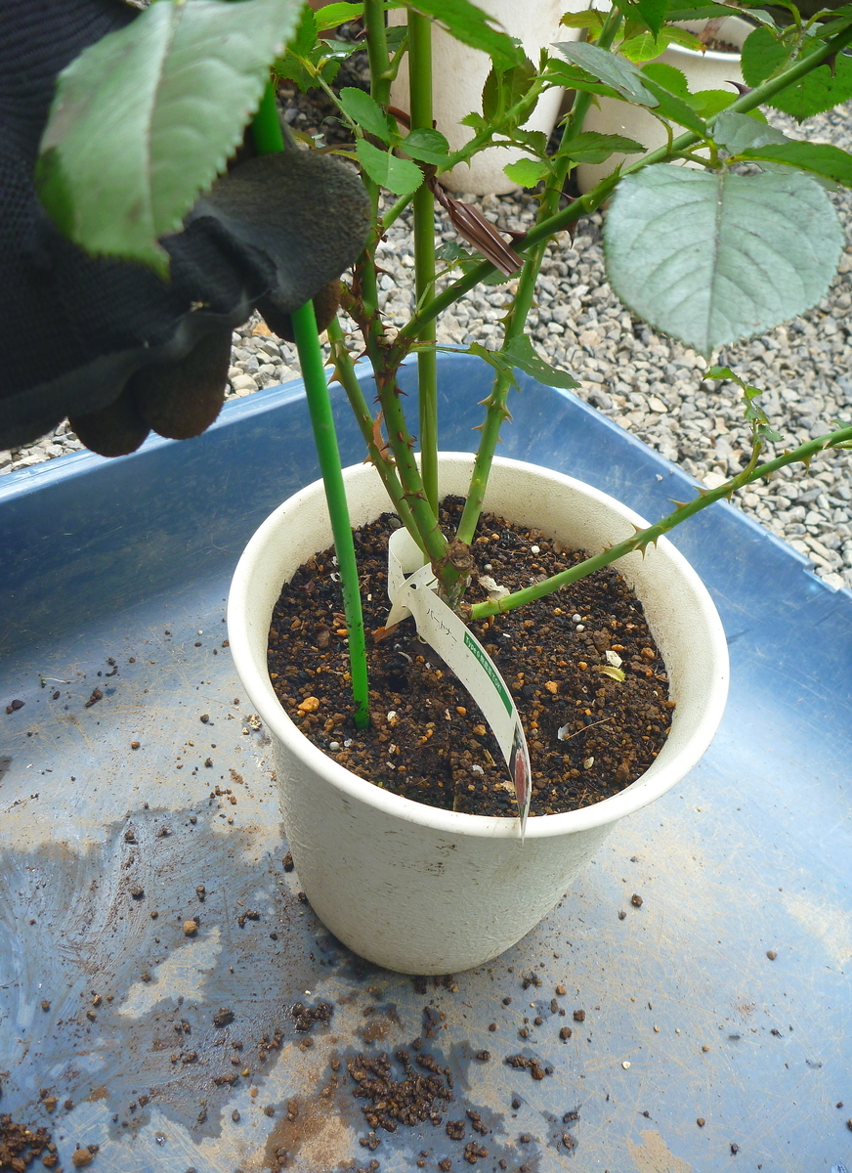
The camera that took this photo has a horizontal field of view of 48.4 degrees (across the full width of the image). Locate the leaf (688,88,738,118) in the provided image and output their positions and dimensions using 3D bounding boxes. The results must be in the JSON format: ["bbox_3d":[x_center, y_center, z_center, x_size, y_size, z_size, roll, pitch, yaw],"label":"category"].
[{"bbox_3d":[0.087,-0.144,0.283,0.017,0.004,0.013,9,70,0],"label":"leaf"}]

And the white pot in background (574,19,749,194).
[{"bbox_3d":[0.295,-0.612,1.223,0.210,0.203,0.210,9,45,0],"label":"white pot in background"}]

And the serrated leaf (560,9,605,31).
[{"bbox_3d":[0.051,-0.186,0.311,0.017,0.004,0.013,8,60,10],"label":"serrated leaf"}]

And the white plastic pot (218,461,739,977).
[{"bbox_3d":[0.013,0.082,0.501,0.222,0.217,0.222,5,47,-5],"label":"white plastic pot"}]

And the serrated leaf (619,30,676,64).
[{"bbox_3d":[0.065,-0.161,0.283,0.014,0.004,0.015,16,67,3],"label":"serrated leaf"}]

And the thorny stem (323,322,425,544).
[{"bbox_3d":[-0.018,-0.057,0.378,0.013,0.111,0.012,-8,41,17],"label":"thorny stem"}]

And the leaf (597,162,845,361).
[{"bbox_3d":[0.082,-0.092,0.260,0.066,0.010,0.072,11,66,0],"label":"leaf"}]

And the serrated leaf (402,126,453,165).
[{"bbox_3d":[0.000,-0.122,0.263,0.014,0.004,0.011,9,73,0],"label":"serrated leaf"}]

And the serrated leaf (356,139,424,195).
[{"bbox_3d":[-0.012,-0.133,0.300,0.022,0.004,0.022,18,59,-14],"label":"serrated leaf"}]

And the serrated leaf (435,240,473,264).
[{"bbox_3d":[0.010,-0.121,0.344,0.014,0.004,0.011,5,55,-4],"label":"serrated leaf"}]

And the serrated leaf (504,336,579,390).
[{"bbox_3d":[0.043,-0.083,0.352,0.031,0.006,0.019,27,53,1],"label":"serrated leaf"}]

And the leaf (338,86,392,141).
[{"bbox_3d":[-0.017,-0.132,0.265,0.009,0.004,0.025,-31,74,-23],"label":"leaf"}]

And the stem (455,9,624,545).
[{"bbox_3d":[0.035,-0.103,0.361,0.017,0.210,0.014,13,35,-3],"label":"stem"}]

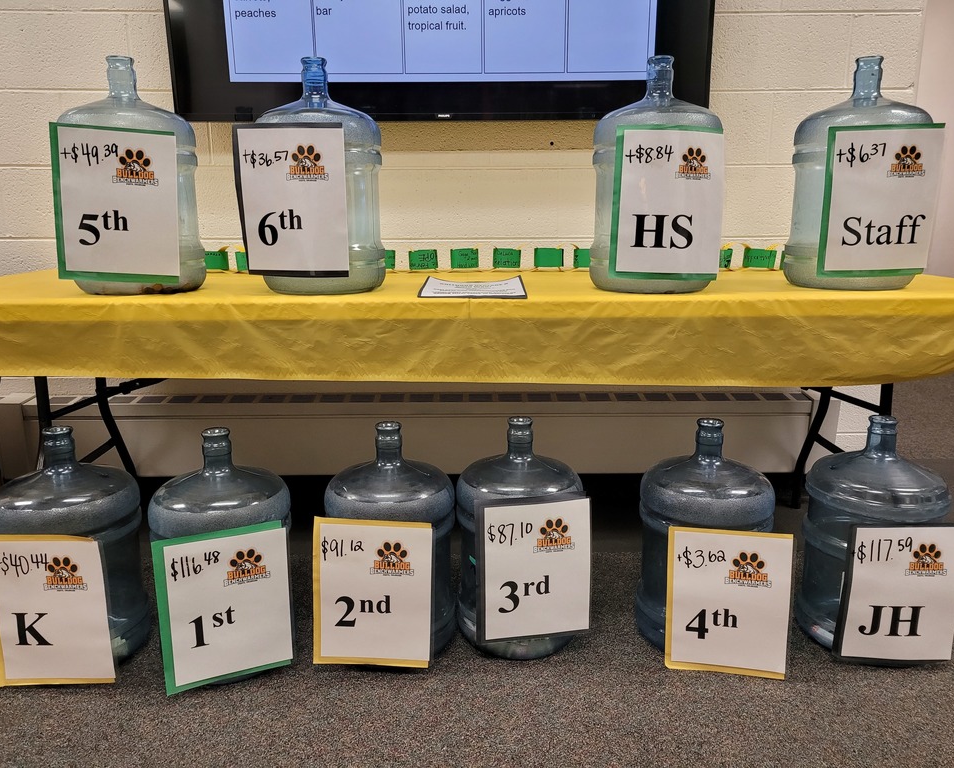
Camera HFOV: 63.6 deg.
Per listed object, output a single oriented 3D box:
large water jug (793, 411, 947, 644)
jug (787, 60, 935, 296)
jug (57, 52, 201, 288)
[{"bbox_3d":[0.833,0.313,1.623,0.273,0.491,0.273,0,13,1],"label":"large water jug"},{"bbox_3d":[0.840,-0.457,1.702,0.274,0.488,0.274,0,13,0],"label":"jug"},{"bbox_3d":[-0.746,-0.449,1.665,0.273,0.486,0.273,-3,13,-12],"label":"jug"}]

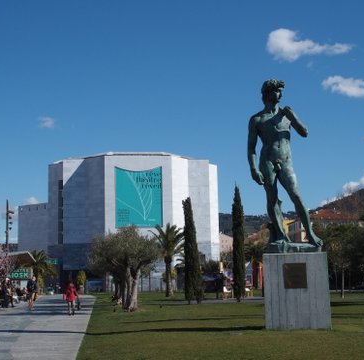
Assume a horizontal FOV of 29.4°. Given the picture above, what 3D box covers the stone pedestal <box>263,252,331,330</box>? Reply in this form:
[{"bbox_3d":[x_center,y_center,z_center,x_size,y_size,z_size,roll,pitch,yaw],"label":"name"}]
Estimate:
[{"bbox_3d":[3.450,3.262,20.403,1.819,2.140,1.750,-3,-9,13],"label":"stone pedestal"}]

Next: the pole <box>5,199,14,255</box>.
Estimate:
[{"bbox_3d":[-14.538,5.906,58.665,0.750,8.579,0.500,0,-9,-7],"label":"pole"}]

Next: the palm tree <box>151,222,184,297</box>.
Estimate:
[{"bbox_3d":[-1.124,7.140,62.496,3.400,6.633,3.400,-1,-9,0],"label":"palm tree"}]

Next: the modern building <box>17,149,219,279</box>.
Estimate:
[{"bbox_3d":[-13.954,9.920,142.881,37.002,24.636,34.000,0,-9,-10],"label":"modern building"}]

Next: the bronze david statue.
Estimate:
[{"bbox_3d":[3.067,-0.429,21.031,2.106,5.363,1.500,-3,-9,13],"label":"bronze david statue"}]

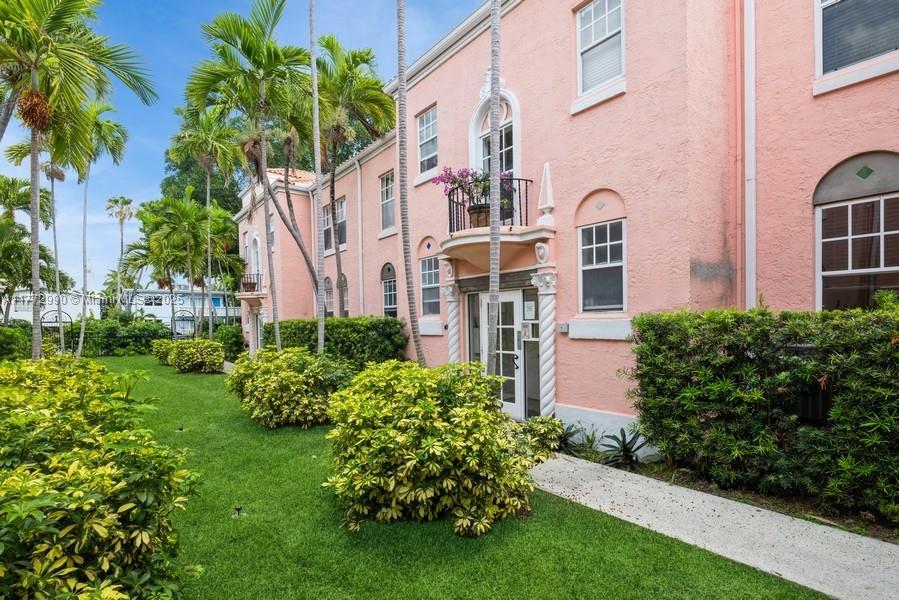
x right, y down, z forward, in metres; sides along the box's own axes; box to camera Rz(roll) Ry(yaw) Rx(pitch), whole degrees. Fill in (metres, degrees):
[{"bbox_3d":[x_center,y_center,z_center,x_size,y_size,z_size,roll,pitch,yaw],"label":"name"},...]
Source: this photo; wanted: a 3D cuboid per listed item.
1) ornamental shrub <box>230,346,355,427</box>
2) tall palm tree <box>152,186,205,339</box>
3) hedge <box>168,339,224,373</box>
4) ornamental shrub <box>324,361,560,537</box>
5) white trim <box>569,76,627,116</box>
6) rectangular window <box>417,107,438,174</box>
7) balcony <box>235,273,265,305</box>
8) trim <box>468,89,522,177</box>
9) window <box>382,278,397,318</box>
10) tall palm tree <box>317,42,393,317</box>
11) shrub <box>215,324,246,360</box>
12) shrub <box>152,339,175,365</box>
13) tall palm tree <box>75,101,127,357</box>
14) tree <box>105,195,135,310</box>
[{"bbox_3d":[-2.770,1.410,6.950,1.800,1.170,2.100,1,-3,-40],"label":"ornamental shrub"},{"bbox_3d":[-12.800,-1.330,19.000,2.800,7.800,2.800,1,-3,-34],"label":"tall palm tree"},{"bbox_3d":[-8.953,1.954,14.200,1.550,1.030,1.700,0,-2,-42],"label":"hedge"},{"bbox_3d":[0.000,1.200,3.870,2.100,1.250,1.650,-1,-2,0],"label":"ornamental shrub"},{"bbox_3d":[1.938,-2.674,5.252,0.130,0.200,0.770,0,-2,-42],"label":"white trim"},{"bbox_3d":[-0.451,-3.220,8.070,0.120,1.200,0.680,0,-2,-42],"label":"rectangular window"},{"bbox_3d":[-7.670,-0.450,15.500,0.680,1.240,1.750,1,-3,-40],"label":"balcony"},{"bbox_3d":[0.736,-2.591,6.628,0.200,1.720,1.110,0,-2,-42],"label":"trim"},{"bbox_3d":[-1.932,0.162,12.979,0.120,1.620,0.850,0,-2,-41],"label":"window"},{"bbox_3d":[-2.600,-2.350,10.300,2.400,8.900,2.400,-1,-2,0],"label":"tall palm tree"},{"bbox_3d":[-9.907,1.914,18.000,1.100,1.500,1.400,0,-2,-42],"label":"shrub"},{"bbox_3d":[-10.750,1.960,15.500,1.400,0.970,1.500,1,-3,-40],"label":"shrub"},{"bbox_3d":[-16.957,-3.435,19.200,2.700,12.000,2.700,0,-2,-42],"label":"tall palm tree"},{"bbox_3d":[-33.000,-3.400,40.000,2.600,14.200,2.600,1,-3,-40],"label":"tree"}]

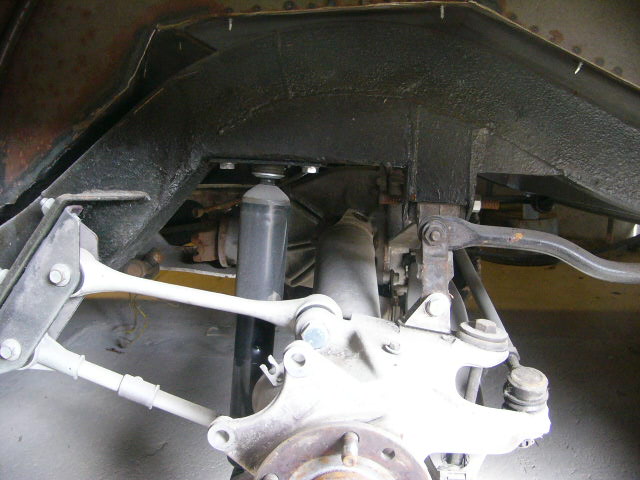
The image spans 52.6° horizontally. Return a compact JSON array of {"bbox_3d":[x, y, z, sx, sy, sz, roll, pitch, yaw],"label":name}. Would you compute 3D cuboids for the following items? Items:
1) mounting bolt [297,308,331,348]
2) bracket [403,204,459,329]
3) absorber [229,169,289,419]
[{"bbox_3d":[-0.006,0.081,0.590,0.031,0.029,0.030,0,16,0],"label":"mounting bolt"},{"bbox_3d":[0.110,0.029,0.640,0.049,0.117,0.040,0,16,0],"label":"bracket"},{"bbox_3d":[-0.073,0.098,0.745,0.056,0.365,0.056,5,2,-1],"label":"absorber"}]

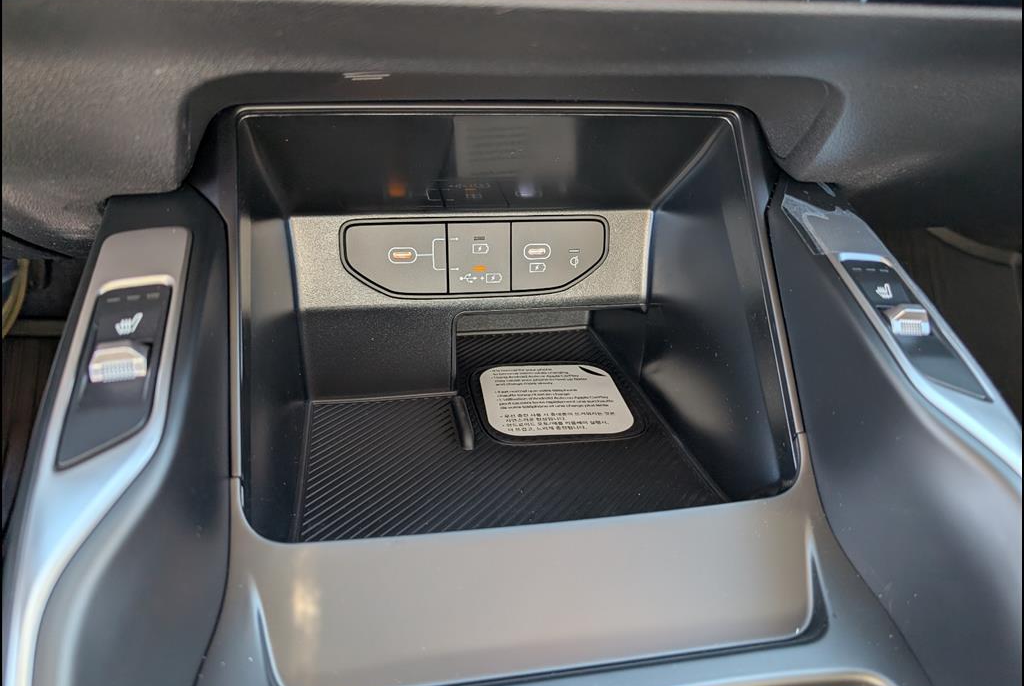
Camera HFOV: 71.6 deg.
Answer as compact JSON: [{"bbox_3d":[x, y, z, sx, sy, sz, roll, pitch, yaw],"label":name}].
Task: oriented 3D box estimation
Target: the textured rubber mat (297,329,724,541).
[{"bbox_3d":[-0.013,0.033,0.361,0.174,0.012,0.199,-3,25,-12],"label":"textured rubber mat"}]

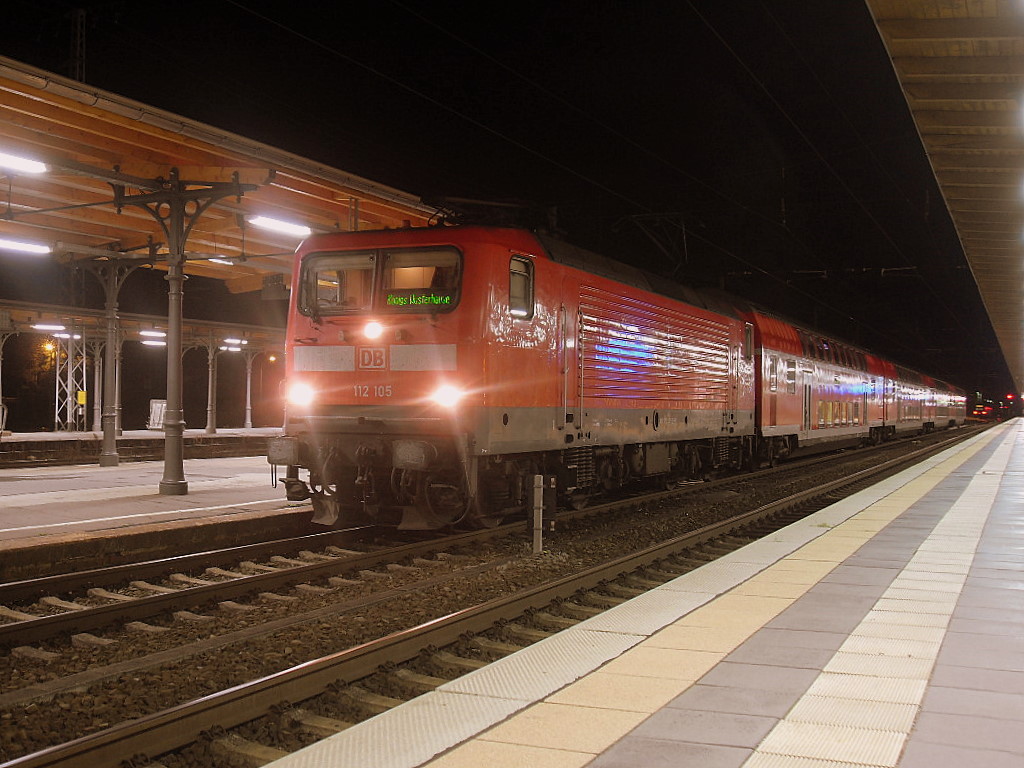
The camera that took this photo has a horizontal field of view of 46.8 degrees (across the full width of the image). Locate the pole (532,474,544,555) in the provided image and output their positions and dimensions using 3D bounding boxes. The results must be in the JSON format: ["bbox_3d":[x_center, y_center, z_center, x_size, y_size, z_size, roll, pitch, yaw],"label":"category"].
[{"bbox_3d":[0.303,1.488,13.612,0.110,0.920,0.090,0,-2,23],"label":"pole"}]

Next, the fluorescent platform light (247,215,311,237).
[{"bbox_3d":[-4.069,-2.777,20.800,0.200,0.140,1.600,0,-2,23],"label":"fluorescent platform light"}]

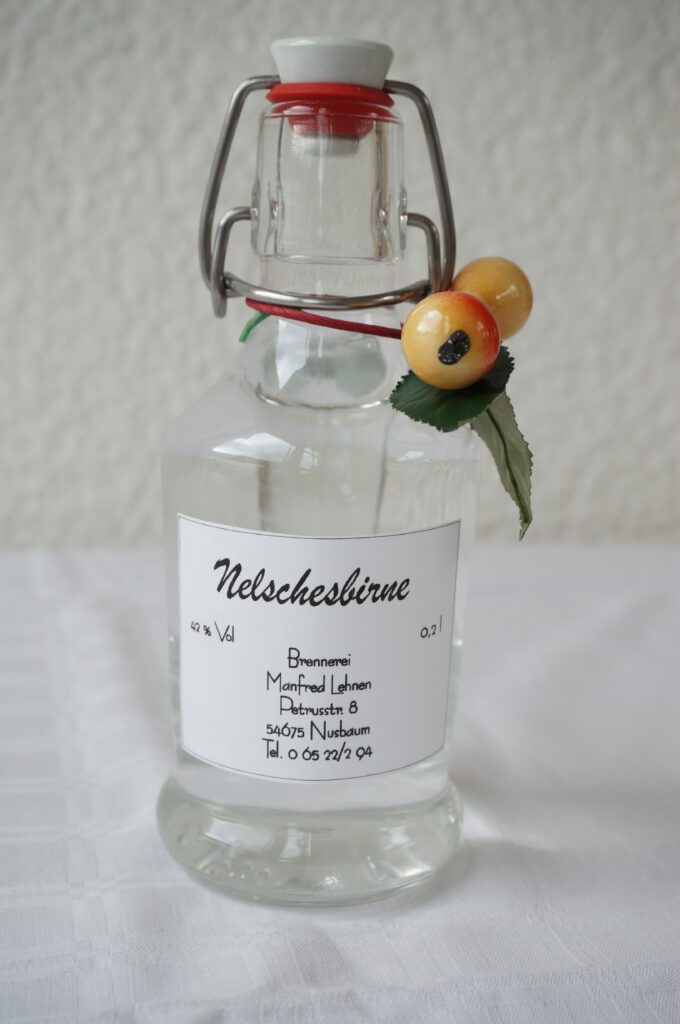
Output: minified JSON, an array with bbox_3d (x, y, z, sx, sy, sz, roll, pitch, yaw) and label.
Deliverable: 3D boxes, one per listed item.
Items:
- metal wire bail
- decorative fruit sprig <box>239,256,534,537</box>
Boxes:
[{"bbox_3d":[-0.002,-0.058,0.247,0.051,0.047,0.024,2,14,0],"label":"metal wire bail"},{"bbox_3d":[0.010,-0.022,0.261,0.059,0.056,0.052,2,14,0],"label":"decorative fruit sprig"}]

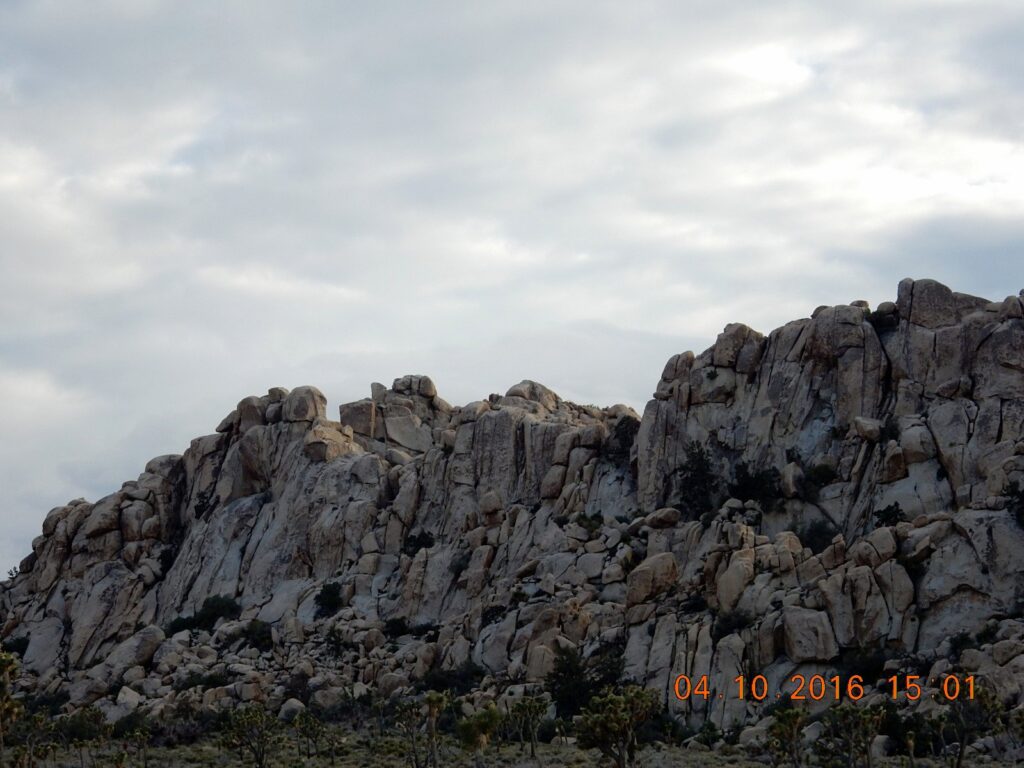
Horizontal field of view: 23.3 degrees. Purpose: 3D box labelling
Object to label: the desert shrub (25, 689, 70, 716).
[{"bbox_3d":[-32.780,22.430,175.000,3.040,1.930,2.670,0,-8,0],"label":"desert shrub"}]

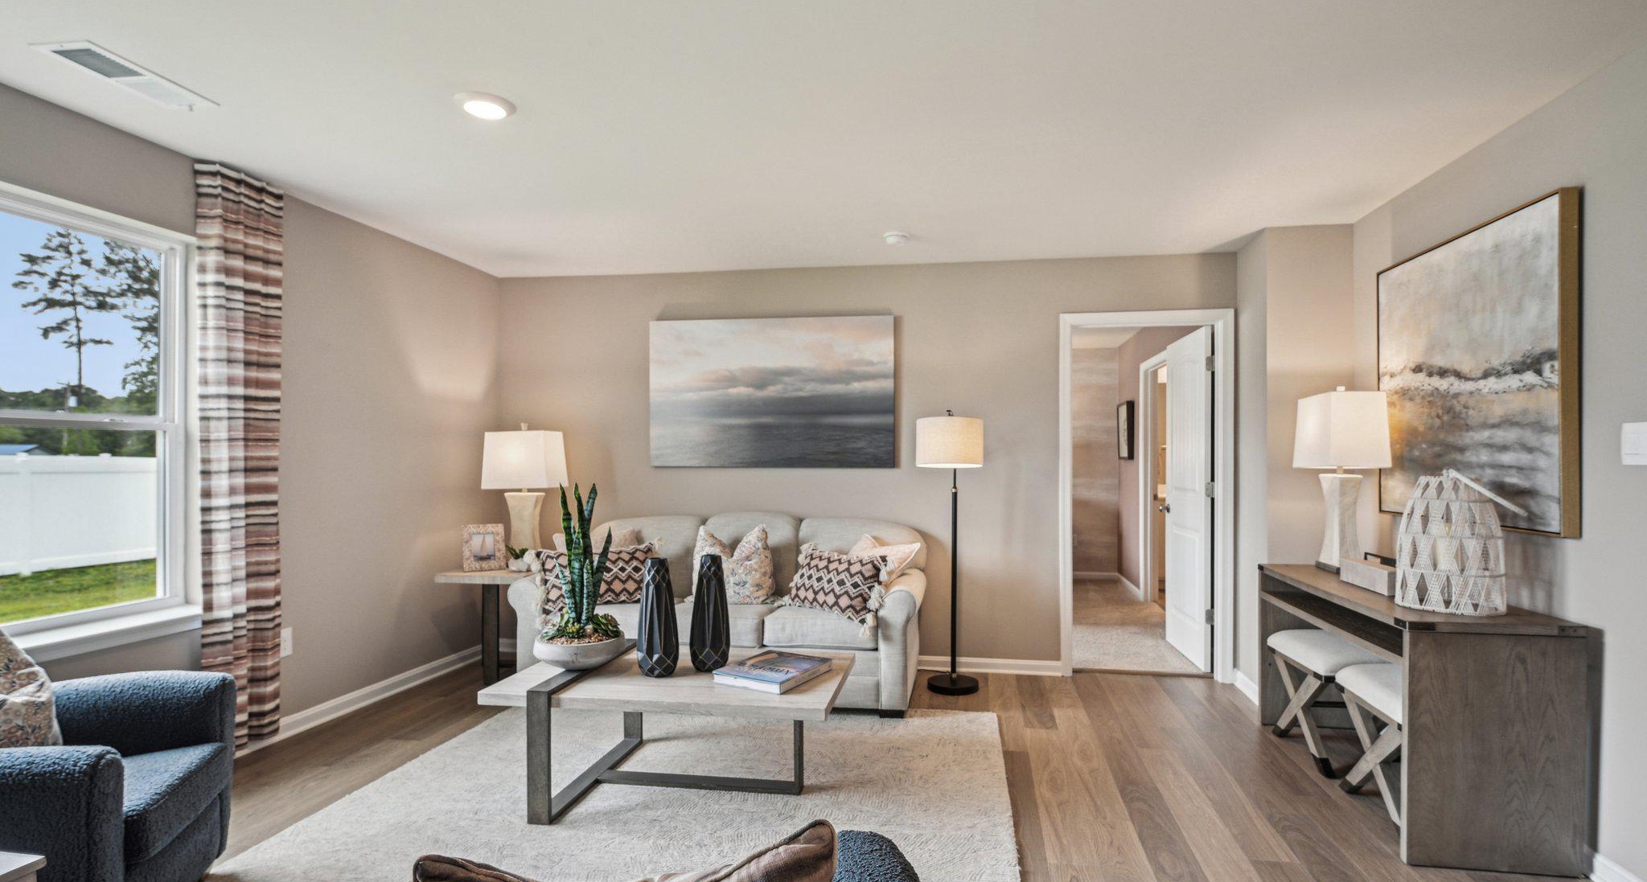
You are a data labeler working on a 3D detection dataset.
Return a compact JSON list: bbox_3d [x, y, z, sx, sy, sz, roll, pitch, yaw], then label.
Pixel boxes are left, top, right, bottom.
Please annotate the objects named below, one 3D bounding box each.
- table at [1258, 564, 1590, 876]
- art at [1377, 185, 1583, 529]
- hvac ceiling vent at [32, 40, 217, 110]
[{"bbox_3d":[2.231,0.975,2.884,0.500,0.768,1.230,0,-1,11],"label":"table"},{"bbox_3d":[2.412,-0.232,2.772,0.053,1.080,1.040,0,-1,11],"label":"art"},{"bbox_3d":[-2.136,-1.123,2.261,0.195,0.020,0.395,0,-1,9],"label":"hvac ceiling vent"}]

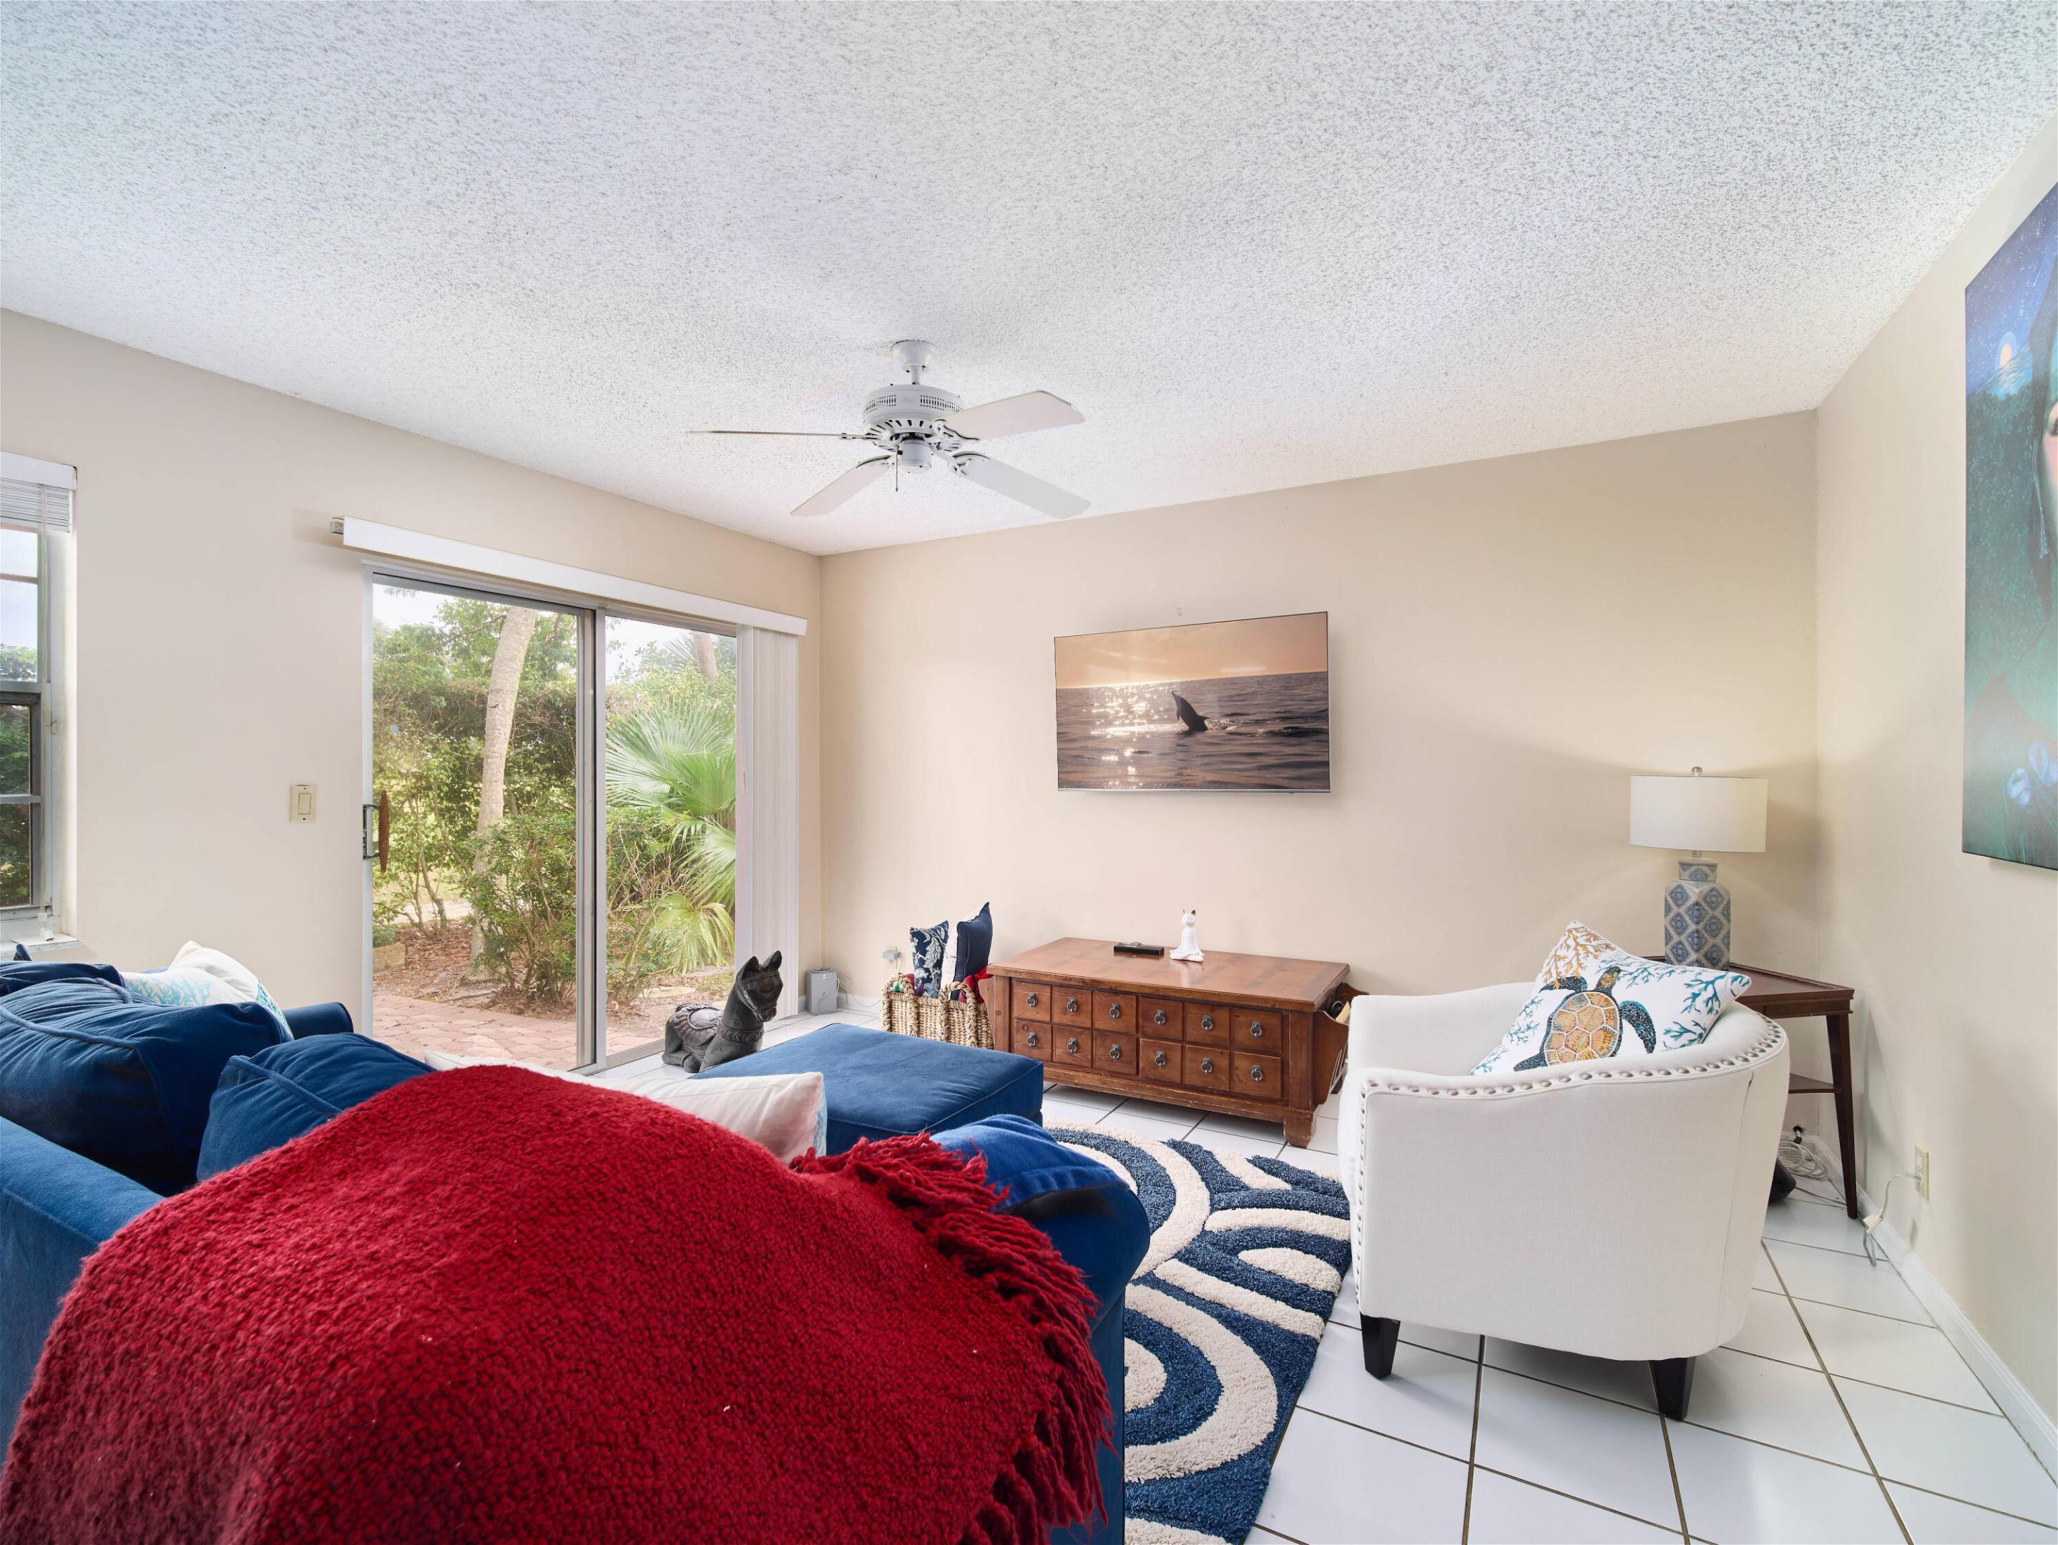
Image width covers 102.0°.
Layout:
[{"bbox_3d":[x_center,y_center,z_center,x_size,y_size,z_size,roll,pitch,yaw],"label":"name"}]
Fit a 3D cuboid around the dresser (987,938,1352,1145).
[{"bbox_3d":[0.571,1.050,3.390,1.300,0.500,0.660,0,0,28],"label":"dresser"}]

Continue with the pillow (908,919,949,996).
[{"bbox_3d":[-0.437,0.850,3.680,0.120,0.420,0.370,0,0,22],"label":"pillow"}]

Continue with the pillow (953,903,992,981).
[{"bbox_3d":[-0.255,0.835,3.720,0.120,0.440,0.420,0,0,18],"label":"pillow"}]

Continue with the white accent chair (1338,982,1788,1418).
[{"bbox_3d":[1.211,0.905,1.944,0.800,0.790,0.720,0,0,19],"label":"white accent chair"}]

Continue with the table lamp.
[{"bbox_3d":[2.147,0.315,2.670,0.345,0.660,0.345,0,0,0],"label":"table lamp"}]

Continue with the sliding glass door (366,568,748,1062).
[{"bbox_3d":[-1.905,0.290,3.650,0.100,2.020,1.830,0,0,31],"label":"sliding glass door"}]

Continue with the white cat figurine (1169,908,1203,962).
[{"bbox_3d":[0.669,0.684,3.520,0.145,0.212,0.100,0,0,18],"label":"white cat figurine"}]

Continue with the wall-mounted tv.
[{"bbox_3d":[0.701,-0.285,3.757,1.260,0.735,0.070,0,2,30],"label":"wall-mounted tv"}]

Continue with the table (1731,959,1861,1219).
[{"bbox_3d":[2.125,0.970,2.635,0.450,0.660,0.500,0,0,-12],"label":"table"}]

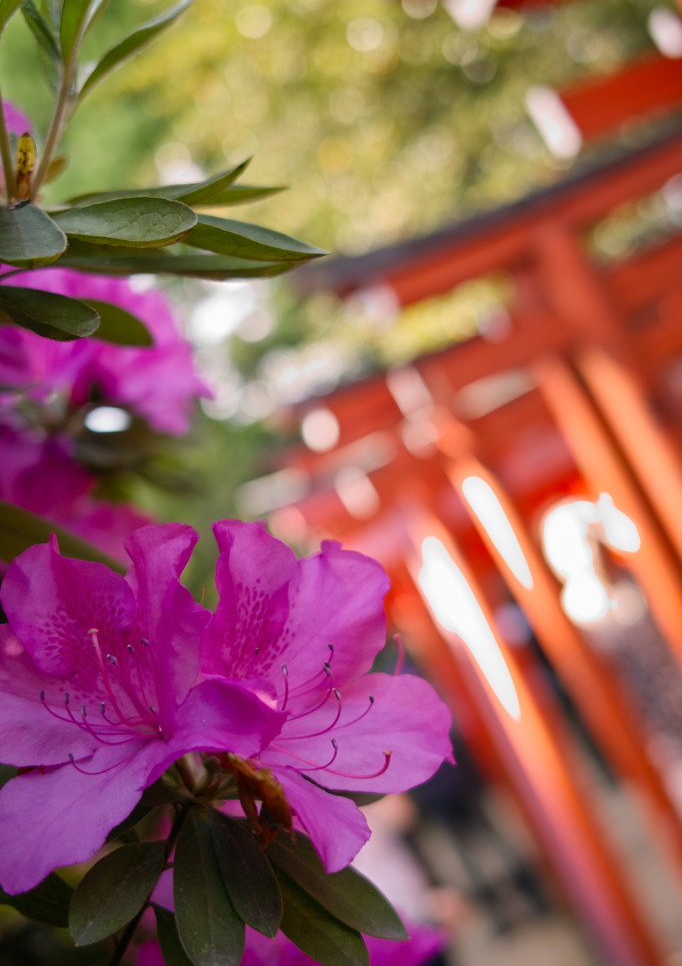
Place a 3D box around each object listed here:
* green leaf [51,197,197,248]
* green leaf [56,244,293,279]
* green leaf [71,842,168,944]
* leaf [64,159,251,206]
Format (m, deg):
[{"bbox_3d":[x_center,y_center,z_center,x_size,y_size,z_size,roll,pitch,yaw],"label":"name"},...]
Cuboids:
[{"bbox_3d":[-0.068,-0.080,0.356,0.058,0.009,0.021,9,34,29],"label":"green leaf"},{"bbox_3d":[-0.053,-0.071,0.373,0.085,0.009,0.020,2,14,7],"label":"green leaf"},{"bbox_3d":[-0.070,0.131,0.373,0.043,0.020,0.007,-48,-20,-19],"label":"green leaf"},{"bbox_3d":[-0.061,-0.097,0.384,0.065,0.011,0.019,-14,11,-11],"label":"leaf"}]

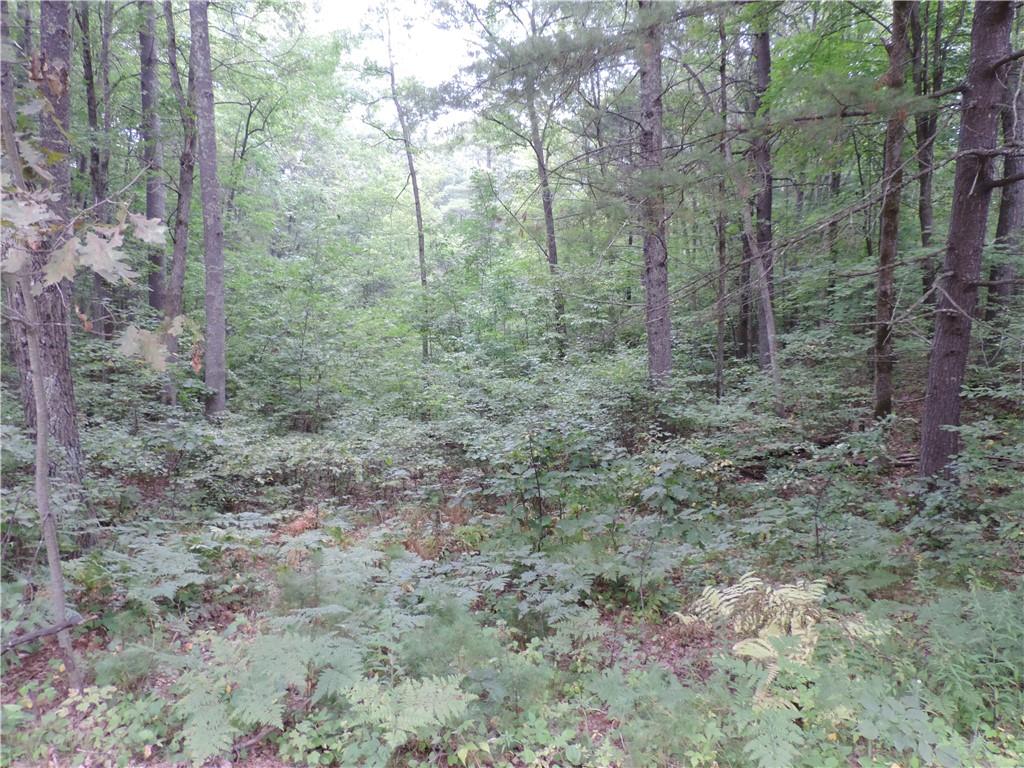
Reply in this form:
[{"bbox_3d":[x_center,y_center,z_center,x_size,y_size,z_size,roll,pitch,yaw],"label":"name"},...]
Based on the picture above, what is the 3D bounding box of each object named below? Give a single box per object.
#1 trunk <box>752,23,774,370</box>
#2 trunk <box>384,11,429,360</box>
[{"bbox_3d":[5.054,-3.630,14.180,0.380,6.830,0.360,0,6,0],"label":"trunk"},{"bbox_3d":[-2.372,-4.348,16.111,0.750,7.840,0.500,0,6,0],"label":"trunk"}]

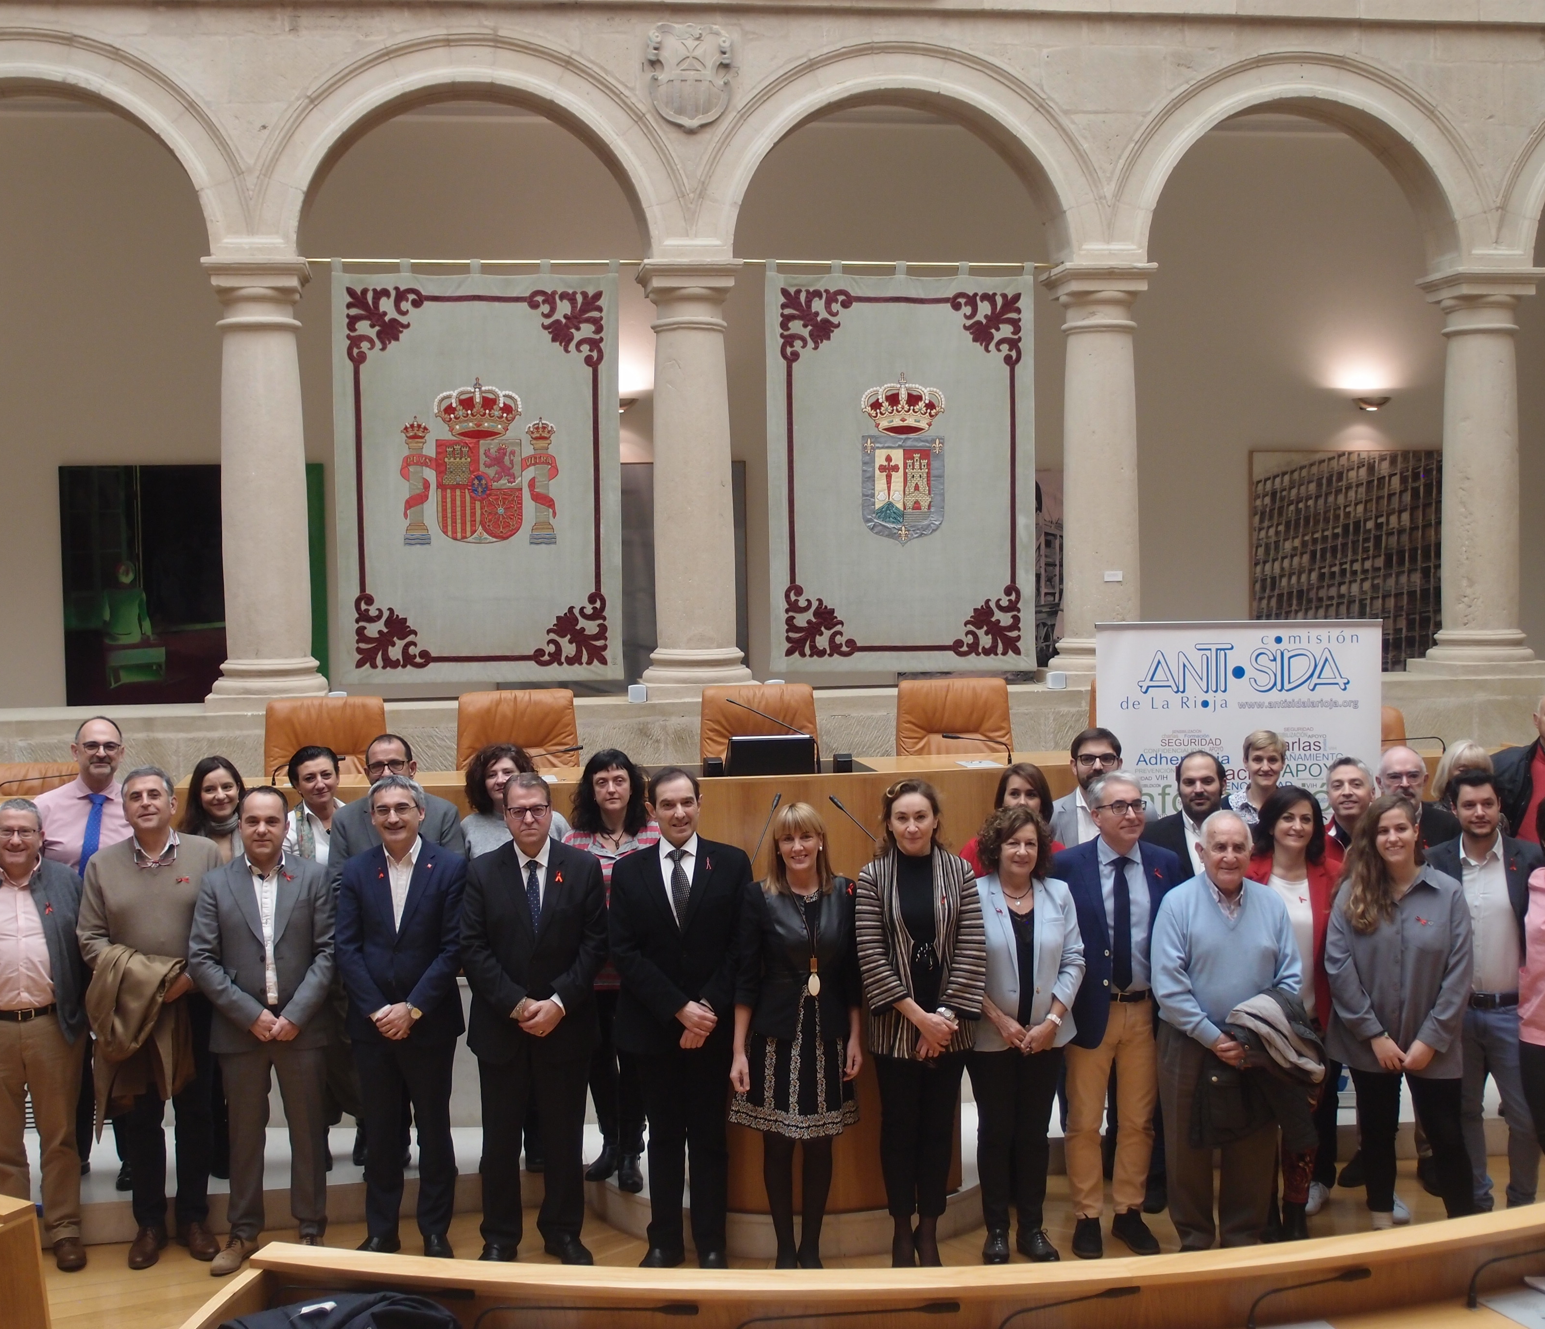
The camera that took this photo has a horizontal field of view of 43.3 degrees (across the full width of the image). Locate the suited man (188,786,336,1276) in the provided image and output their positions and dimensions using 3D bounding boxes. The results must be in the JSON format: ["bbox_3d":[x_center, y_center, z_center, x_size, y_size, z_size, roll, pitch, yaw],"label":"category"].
[{"bbox_3d":[-1.902,1.330,7.209,0.530,1.745,0.360,-2,3,-14],"label":"suited man"}]

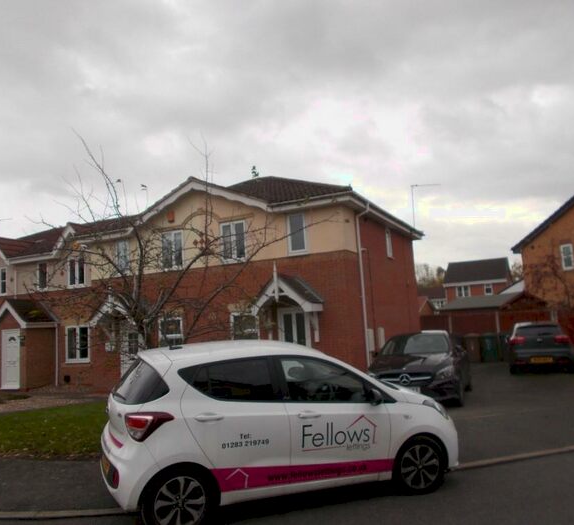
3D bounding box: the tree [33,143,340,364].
[{"bbox_3d":[-1.937,0.338,9.534,5.100,5.150,4.800,-2,-7,-12],"label":"tree"}]

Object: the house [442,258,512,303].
[{"bbox_3d":[20.023,3.495,54.446,5.740,7.450,7.800,-7,-7,25],"label":"house"}]

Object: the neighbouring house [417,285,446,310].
[{"bbox_3d":[23.784,7.614,85.976,7.800,6.800,7.600,-7,-7,25],"label":"neighbouring house"}]

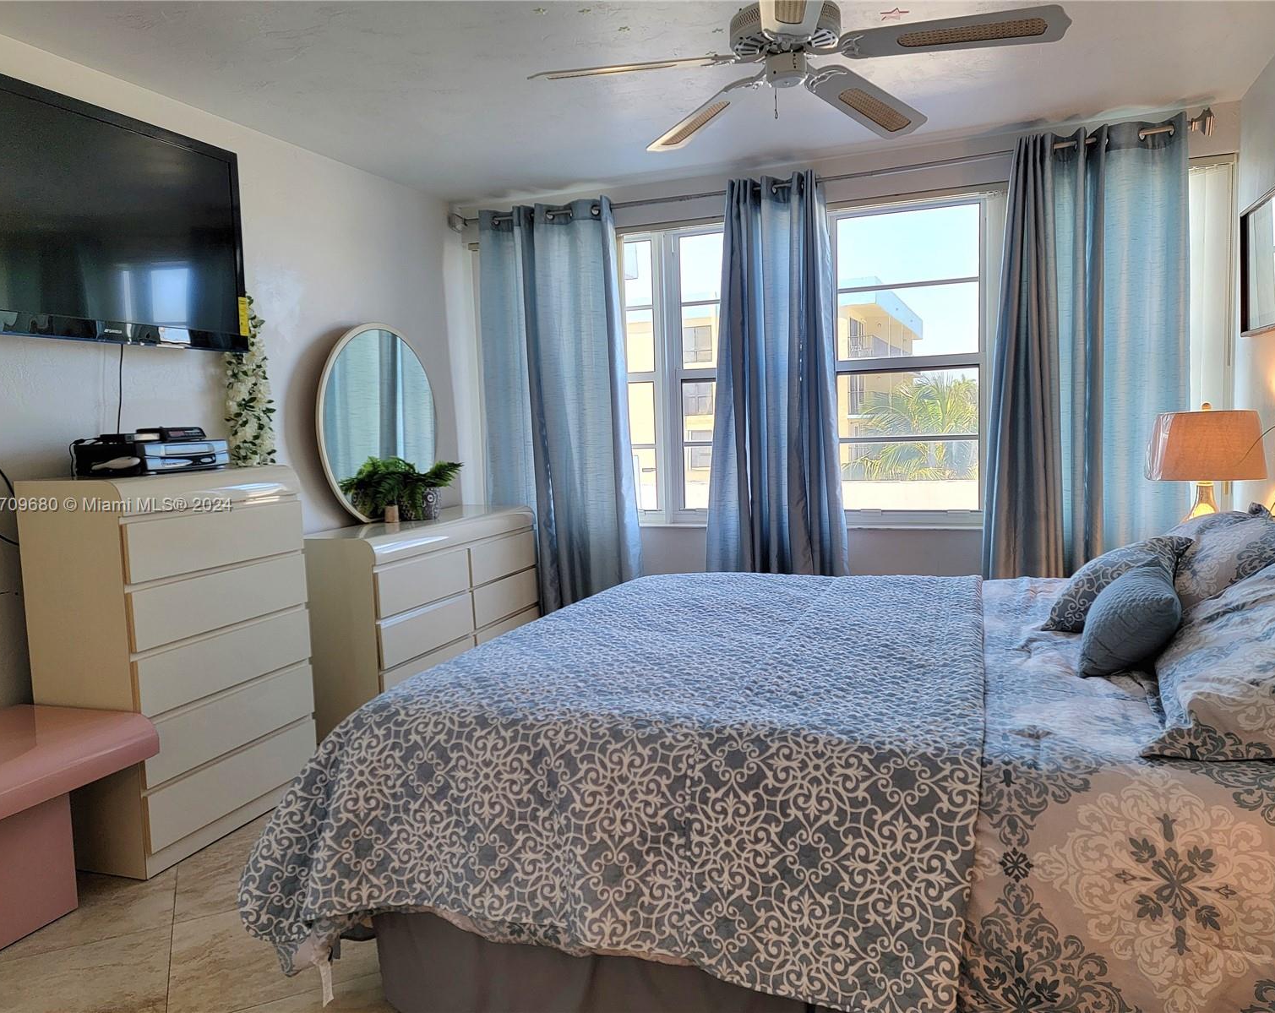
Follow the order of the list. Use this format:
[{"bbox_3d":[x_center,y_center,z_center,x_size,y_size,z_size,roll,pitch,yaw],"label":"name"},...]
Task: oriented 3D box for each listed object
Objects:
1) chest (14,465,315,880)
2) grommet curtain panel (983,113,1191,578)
[{"bbox_3d":[-1.489,0.467,3.068,0.405,1.152,0.737,0,6,21],"label":"chest"},{"bbox_3d":[1.829,-0.408,3.893,0.800,2.230,0.140,0,6,21],"label":"grommet curtain panel"}]

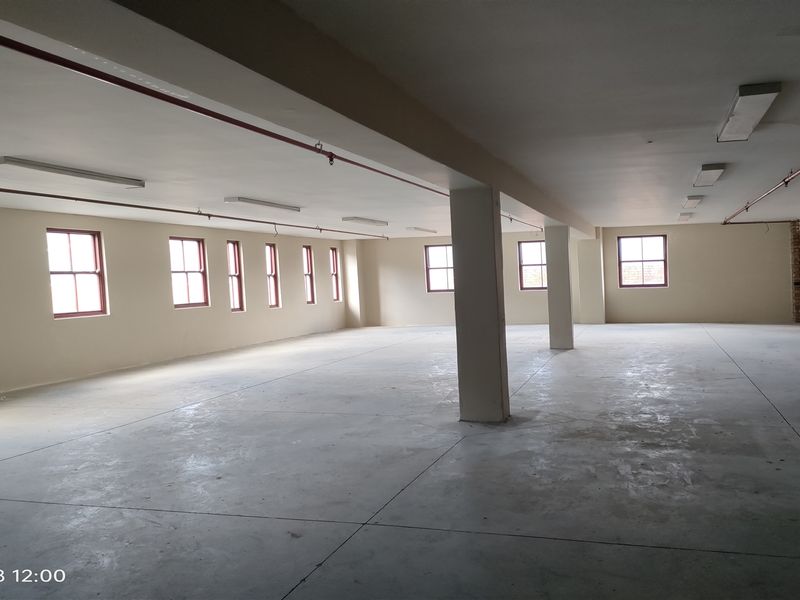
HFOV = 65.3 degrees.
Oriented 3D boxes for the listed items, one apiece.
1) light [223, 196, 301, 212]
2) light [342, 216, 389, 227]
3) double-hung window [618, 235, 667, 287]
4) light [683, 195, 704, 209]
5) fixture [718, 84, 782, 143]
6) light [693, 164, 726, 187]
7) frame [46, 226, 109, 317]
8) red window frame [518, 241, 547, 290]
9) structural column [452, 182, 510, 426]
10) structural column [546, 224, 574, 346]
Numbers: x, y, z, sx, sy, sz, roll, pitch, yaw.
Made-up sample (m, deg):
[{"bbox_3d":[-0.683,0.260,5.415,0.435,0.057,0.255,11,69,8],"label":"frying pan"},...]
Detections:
[{"bbox_3d":[-2.087,-1.470,9.658,0.254,0.082,1.645,-1,2,22],"label":"light"},{"bbox_3d":[-0.692,-1.628,13.009,0.254,0.082,1.645,-1,2,22],"label":"light"},{"bbox_3d":[6.782,-1.061,17.396,1.268,1.452,0.126,-2,2,19],"label":"double-hung window"},{"bbox_3d":[5.378,-1.797,11.466,0.254,0.082,1.645,-1,2,22],"label":"light"},{"bbox_3d":[2.805,-1.491,5.083,0.254,0.082,1.645,-1,2,22],"label":"fixture"},{"bbox_3d":[4.119,-1.652,8.343,0.254,0.082,1.645,-1,2,22],"label":"light"},{"bbox_3d":[-5.574,-0.459,10.763,0.126,1.481,1.161,-1,2,22],"label":"frame"},{"bbox_3d":[4.169,-1.022,18.424,1.268,1.452,0.126,-2,2,19],"label":"red window frame"},{"bbox_3d":[0.864,0.049,6.571,0.435,2.390,0.416,-2,2,19],"label":"structural column"},{"bbox_3d":[3.185,-0.246,12.342,0.416,2.410,0.416,-2,2,19],"label":"structural column"}]

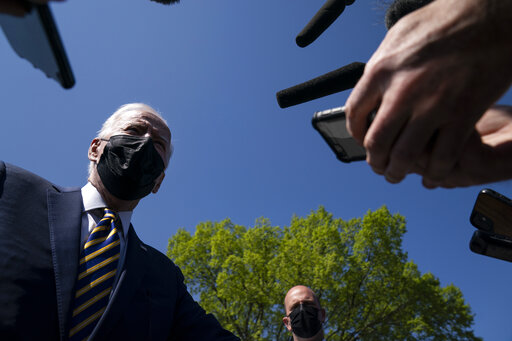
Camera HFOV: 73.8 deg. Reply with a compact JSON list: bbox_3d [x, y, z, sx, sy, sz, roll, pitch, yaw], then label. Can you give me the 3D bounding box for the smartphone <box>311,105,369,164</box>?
[{"bbox_3d":[0.134,-0.040,0.321,0.148,0.011,0.075,-6,-36,41],"label":"smartphone"}]

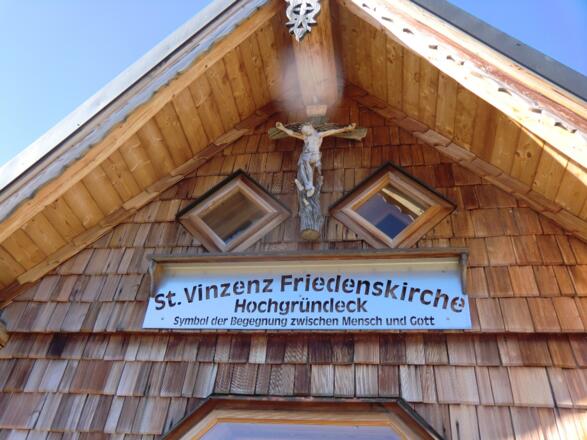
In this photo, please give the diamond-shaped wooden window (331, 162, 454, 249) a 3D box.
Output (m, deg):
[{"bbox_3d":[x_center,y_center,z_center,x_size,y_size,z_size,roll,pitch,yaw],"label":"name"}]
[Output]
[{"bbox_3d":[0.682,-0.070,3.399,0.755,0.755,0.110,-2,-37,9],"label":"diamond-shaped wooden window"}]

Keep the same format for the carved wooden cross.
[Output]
[{"bbox_3d":[0.150,-0.396,3.548,0.770,1.130,0.230,-2,-37,9],"label":"carved wooden cross"}]

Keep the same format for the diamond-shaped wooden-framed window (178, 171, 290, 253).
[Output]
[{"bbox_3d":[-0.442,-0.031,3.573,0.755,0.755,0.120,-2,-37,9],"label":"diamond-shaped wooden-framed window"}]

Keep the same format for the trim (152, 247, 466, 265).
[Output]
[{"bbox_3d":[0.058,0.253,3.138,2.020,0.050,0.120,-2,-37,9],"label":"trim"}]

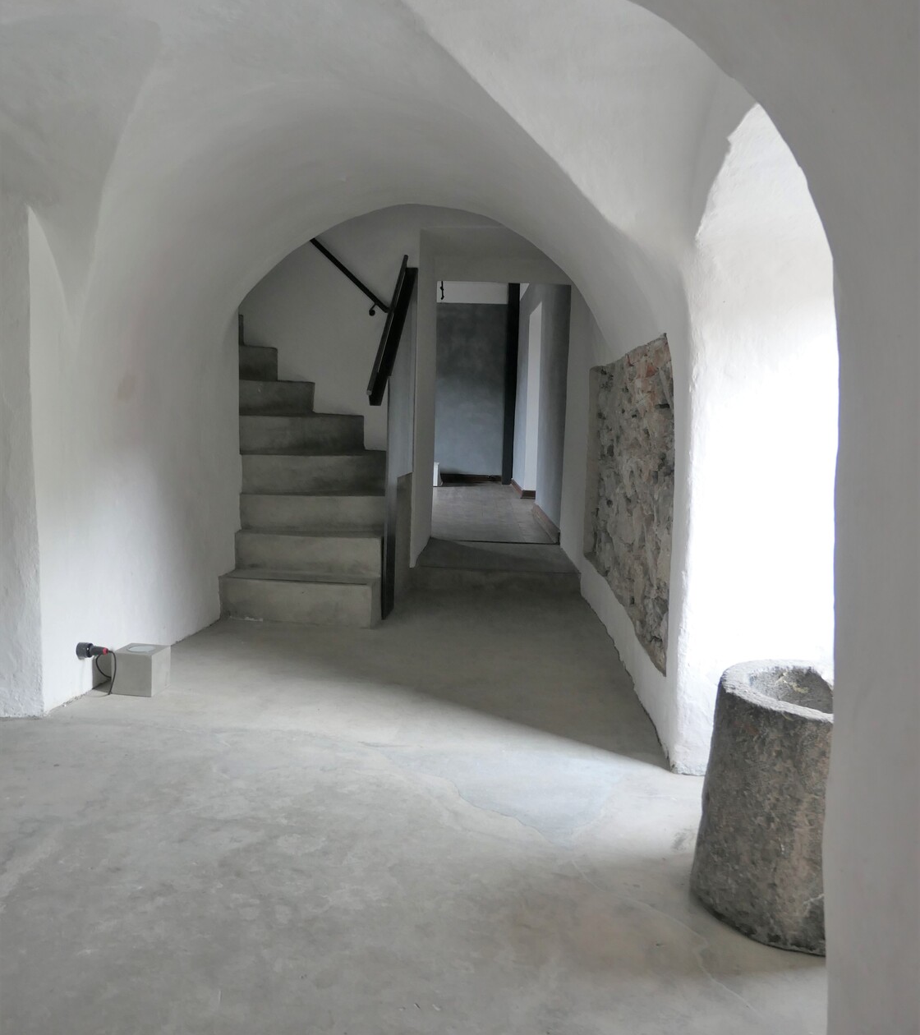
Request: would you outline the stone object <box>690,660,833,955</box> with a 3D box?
[{"bbox_3d":[0.685,0.533,1.771,0.440,0.425,0.440,2,5,0],"label":"stone object"}]

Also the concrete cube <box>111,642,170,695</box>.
[{"bbox_3d":[-1.068,0.514,3.087,0.137,0.137,0.137,2,5,7],"label":"concrete cube"}]

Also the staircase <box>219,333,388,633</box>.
[{"bbox_3d":[-0.753,-0.244,4.803,0.850,1.380,1.180,2,5,3],"label":"staircase"}]

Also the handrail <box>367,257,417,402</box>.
[{"bbox_3d":[-0.339,-1.021,4.824,0.110,0.924,1.256,2,5,3],"label":"handrail"}]

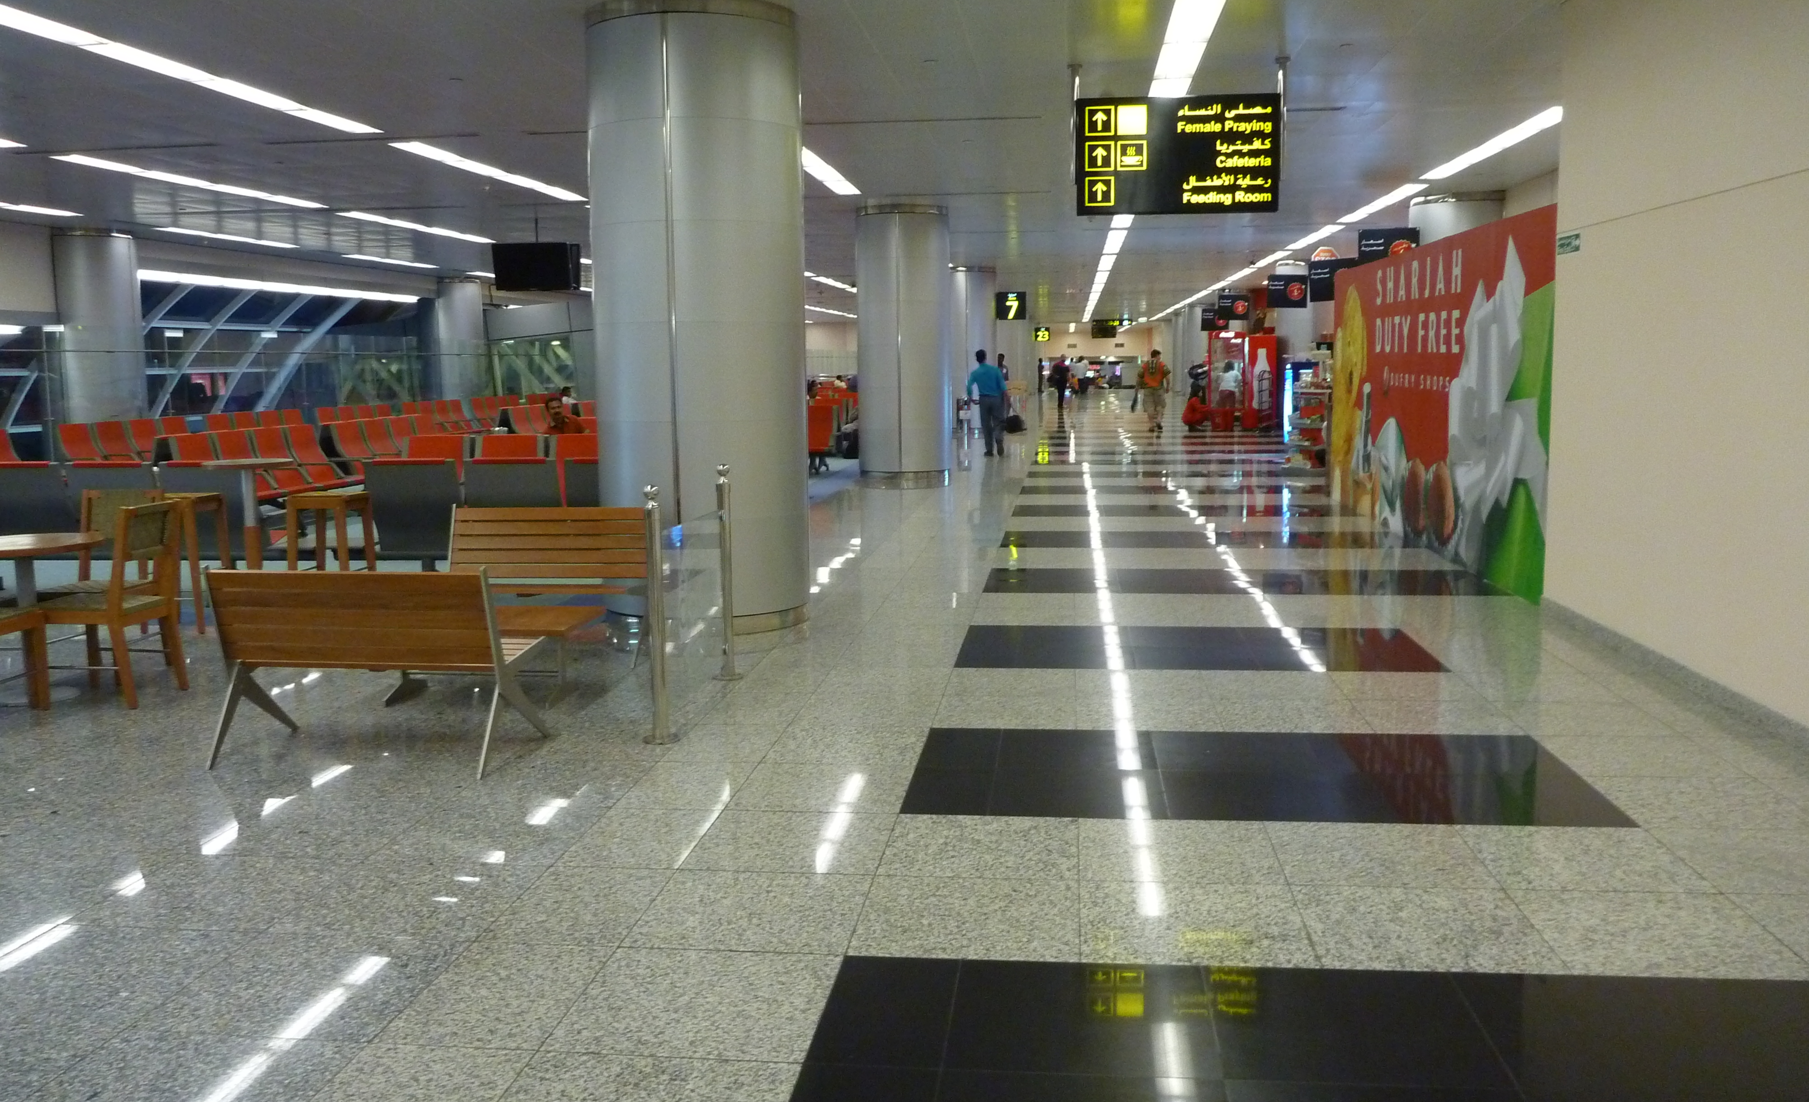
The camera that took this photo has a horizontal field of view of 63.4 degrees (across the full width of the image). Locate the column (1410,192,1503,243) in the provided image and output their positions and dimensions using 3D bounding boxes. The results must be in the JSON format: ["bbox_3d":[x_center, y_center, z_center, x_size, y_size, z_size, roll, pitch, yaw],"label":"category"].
[{"bbox_3d":[7.141,-2.771,18.916,1.240,3.540,1.240,0,7,7],"label":"column"}]

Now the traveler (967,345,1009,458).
[{"bbox_3d":[1.323,-2.423,23.994,0.620,1.730,0.420,0,7,7],"label":"traveler"}]

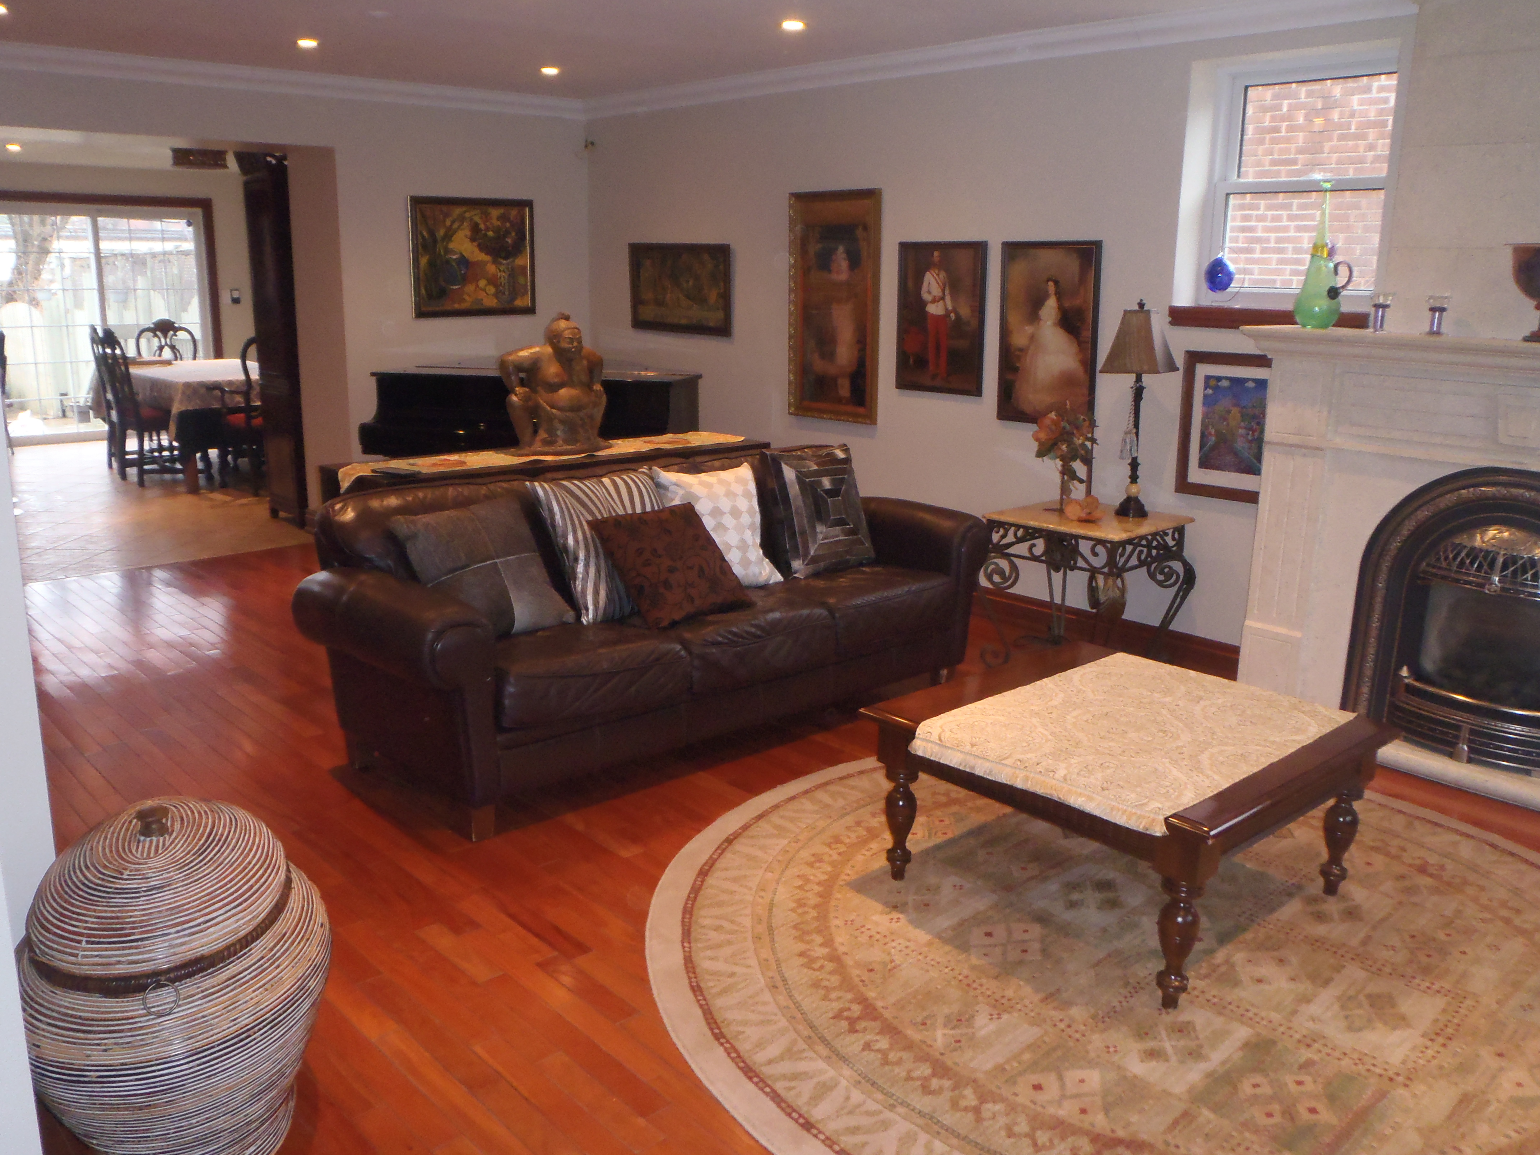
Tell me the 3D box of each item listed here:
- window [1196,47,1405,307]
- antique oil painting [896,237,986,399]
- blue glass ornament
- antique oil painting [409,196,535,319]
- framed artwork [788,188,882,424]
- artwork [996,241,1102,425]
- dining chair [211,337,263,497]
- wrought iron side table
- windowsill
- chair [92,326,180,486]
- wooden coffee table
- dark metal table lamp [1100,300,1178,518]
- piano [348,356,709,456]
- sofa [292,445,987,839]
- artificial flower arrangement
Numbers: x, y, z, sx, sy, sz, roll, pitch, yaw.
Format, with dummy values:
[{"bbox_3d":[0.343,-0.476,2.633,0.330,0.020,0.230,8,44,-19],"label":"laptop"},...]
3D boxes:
[{"bbox_3d":[1.929,-1.417,4.500,0.080,0.865,0.745,-12,19,-41],"label":"window"},{"bbox_3d":[0.760,-1.156,5.560,0.030,0.659,0.482,-12,19,-41],"label":"antique oil painting"},{"bbox_3d":[1.694,-1.144,4.691,0.054,0.143,0.122,-12,19,-41],"label":"blue glass ornament"},{"bbox_3d":[-1.624,-1.755,6.839,0.753,0.627,0.045,-13,20,-41],"label":"antique oil painting"},{"bbox_3d":[0.314,-1.289,5.962,0.045,1.065,0.597,-13,20,-41],"label":"framed artwork"},{"bbox_3d":[1.149,-1.007,5.154,0.030,0.739,0.470,-12,19,-41],"label":"artwork"},{"bbox_3d":[-3.390,-1.133,8.517,0.580,1.060,0.610,-12,19,-41],"label":"dining chair"},{"bbox_3d":[1.218,0.068,4.831,0.530,0.605,0.590,-13,20,-41],"label":"wrought iron side table"},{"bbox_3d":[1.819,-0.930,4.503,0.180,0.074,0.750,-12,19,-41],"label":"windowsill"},{"bbox_3d":[-4.335,-1.215,8.801,0.530,1.077,0.520,-13,20,-41],"label":"chair"},{"bbox_3d":[0.874,0.576,3.165,0.867,0.458,0.976,-13,20,-41],"label":"wooden coffee table"},{"bbox_3d":[1.421,-0.654,4.808,0.225,0.807,0.225,10,18,35],"label":"dark metal table lamp"},{"bbox_3d":[-1.009,-0.538,6.299,1.514,1.035,1.380,4,15,15],"label":"piano"},{"bbox_3d":[-0.333,0.079,4.397,2.340,0.830,0.940,-12,19,-41],"label":"sofa"},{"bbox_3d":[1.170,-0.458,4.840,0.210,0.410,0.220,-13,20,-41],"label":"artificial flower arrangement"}]

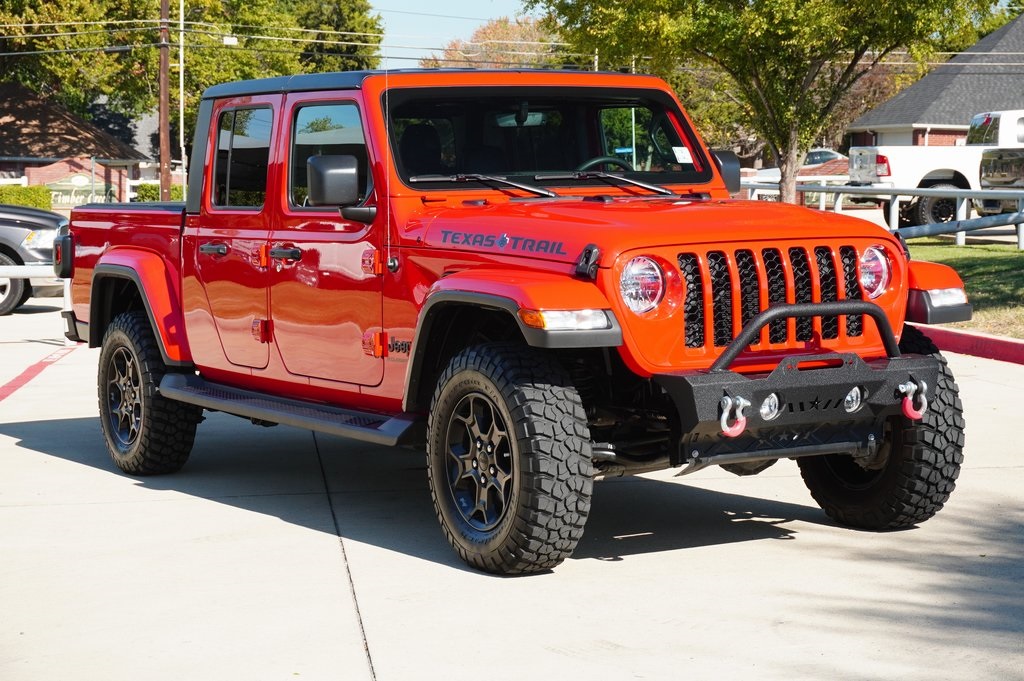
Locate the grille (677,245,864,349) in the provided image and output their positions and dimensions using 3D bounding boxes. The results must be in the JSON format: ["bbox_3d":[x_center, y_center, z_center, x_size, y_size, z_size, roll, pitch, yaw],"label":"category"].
[{"bbox_3d":[0.893,-0.156,7.139,0.780,0.340,0.090,-4,4,-30],"label":"grille"}]

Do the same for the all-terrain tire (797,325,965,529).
[{"bbox_3d":[1.395,0.317,7.952,0.265,0.790,0.790,-4,4,-30],"label":"all-terrain tire"}]

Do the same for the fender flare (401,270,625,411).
[{"bbox_3d":[-0.016,0.021,7.186,0.310,0.520,0.990,-4,4,-30],"label":"fender flare"}]

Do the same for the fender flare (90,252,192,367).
[{"bbox_3d":[-1.809,-0.178,10.070,0.160,0.540,1.070,-4,4,-30],"label":"fender flare"}]

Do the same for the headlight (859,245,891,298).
[{"bbox_3d":[1.281,-0.243,7.469,0.190,0.190,0.100,-4,4,-30],"label":"headlight"}]

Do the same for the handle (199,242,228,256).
[{"bbox_3d":[-1.342,-0.408,9.335,0.050,0.052,0.240,-4,4,-30],"label":"handle"}]

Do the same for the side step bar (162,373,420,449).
[{"bbox_3d":[-0.981,0.284,8.716,0.180,0.105,2.320,-4,4,-30],"label":"side step bar"}]

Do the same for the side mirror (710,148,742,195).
[{"bbox_3d":[0.914,-0.704,8.845,0.220,0.220,0.140,-4,4,-30],"label":"side mirror"}]

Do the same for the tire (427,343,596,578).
[{"bbox_3d":[-0.016,0.408,7.153,0.260,0.785,0.795,-4,4,-29],"label":"tire"}]

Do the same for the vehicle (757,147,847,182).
[{"bbox_3d":[9.037,-4.844,60.000,4.700,1.460,1.830,-2,4,-30],"label":"vehicle"}]

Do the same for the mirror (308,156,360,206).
[{"bbox_3d":[-0.683,-0.616,7.947,0.185,0.195,0.110,-4,4,-30],"label":"mirror"}]

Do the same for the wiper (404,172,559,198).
[{"bbox_3d":[-0.109,-0.597,8.027,0.610,0.115,0.050,-4,-30,-30],"label":"wiper"}]

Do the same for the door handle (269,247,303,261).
[{"bbox_3d":[-0.944,-0.361,8.614,0.060,0.050,0.220,-4,4,-30],"label":"door handle"}]

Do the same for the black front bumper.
[{"bbox_3d":[0.966,0.139,7.046,1.100,0.550,0.340,-4,4,-30],"label":"black front bumper"}]

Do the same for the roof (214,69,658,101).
[{"bbox_3d":[-0.375,-1.134,9.196,1.450,0.135,1.660,-4,6,-30],"label":"roof"}]

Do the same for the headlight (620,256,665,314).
[{"bbox_3d":[0.432,-0.187,6.958,0.195,0.195,0.110,-4,4,-30],"label":"headlight"}]

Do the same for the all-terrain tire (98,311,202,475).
[{"bbox_3d":[-1.782,0.259,10.156,0.260,0.785,0.795,-4,4,-30],"label":"all-terrain tire"}]

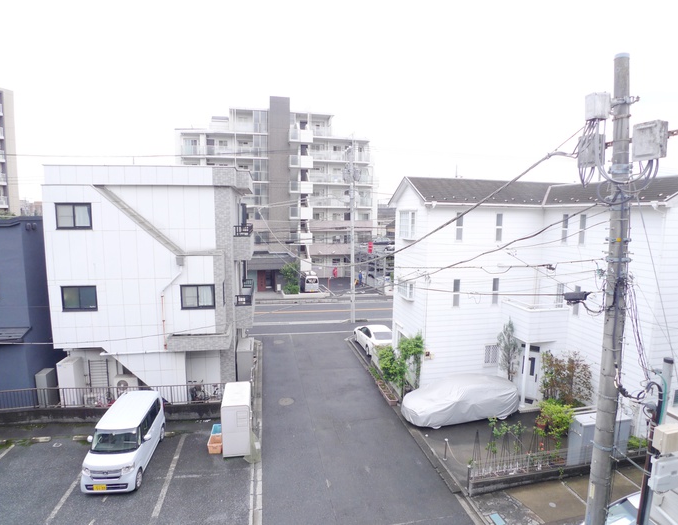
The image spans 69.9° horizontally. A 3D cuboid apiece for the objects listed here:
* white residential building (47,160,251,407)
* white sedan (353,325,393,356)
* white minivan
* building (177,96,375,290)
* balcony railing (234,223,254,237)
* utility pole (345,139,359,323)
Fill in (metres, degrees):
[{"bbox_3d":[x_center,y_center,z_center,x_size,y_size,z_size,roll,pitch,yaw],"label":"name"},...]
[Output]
[{"bbox_3d":[-7.776,0.561,22.597,7.340,9.293,8.083,-1,7,-9],"label":"white residential building"},{"bbox_3d":[2.198,4.198,27.747,1.780,1.400,4.500,-1,7,-11],"label":"white sedan"},{"bbox_3d":[-6.430,5.345,14.680,1.475,1.790,3.395,0,7,-5],"label":"white minivan"},{"bbox_3d":[-7.290,-8.779,58.847,22.911,20.089,13.000,-2,7,-15],"label":"building"},{"bbox_3d":[-4.492,-1.608,22.952,0.681,0.458,4.446,-1,7,-9],"label":"balcony railing"},{"bbox_3d":[0.920,-2.003,32.913,0.900,12.509,0.700,-1,7,-9],"label":"utility pole"}]

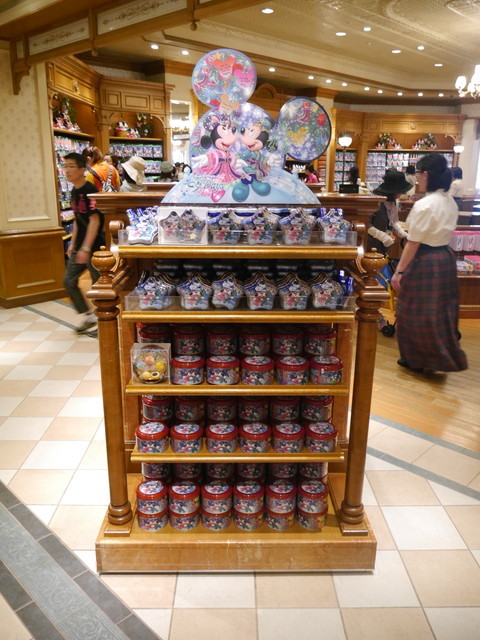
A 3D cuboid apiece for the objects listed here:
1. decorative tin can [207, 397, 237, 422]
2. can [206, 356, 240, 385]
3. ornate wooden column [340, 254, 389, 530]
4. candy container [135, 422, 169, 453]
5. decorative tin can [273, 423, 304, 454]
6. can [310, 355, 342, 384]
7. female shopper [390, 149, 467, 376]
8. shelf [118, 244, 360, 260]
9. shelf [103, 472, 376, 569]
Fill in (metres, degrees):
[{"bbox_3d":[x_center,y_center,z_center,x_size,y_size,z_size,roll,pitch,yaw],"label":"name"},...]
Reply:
[{"bbox_3d":[-0.075,0.354,2.159,0.124,0.081,0.124,0,16,-1],"label":"decorative tin can"},{"bbox_3d":[-0.063,0.190,1.973,0.124,0.073,0.124,0,15,0],"label":"can"},{"bbox_3d":[0.452,0.287,1.919,0.101,1.113,0.101,0,16,-1],"label":"ornate wooden column"},{"bbox_3d":[-0.348,0.465,2.059,0.127,0.075,0.127,0,16,0],"label":"candy container"},{"bbox_3d":[0.192,0.466,2.059,0.127,0.075,0.127,0,16,0],"label":"decorative tin can"},{"bbox_3d":[0.330,0.190,1.997,0.124,0.081,0.124,0,16,-1],"label":"can"},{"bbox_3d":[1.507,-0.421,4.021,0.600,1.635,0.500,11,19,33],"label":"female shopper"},{"bbox_3d":[-0.007,-0.276,1.924,0.810,0.045,0.350,0,16,-1],"label":"shelf"},{"bbox_3d":[-0.013,0.840,2.213,1.063,0.131,0.500,0,15,0],"label":"shelf"}]

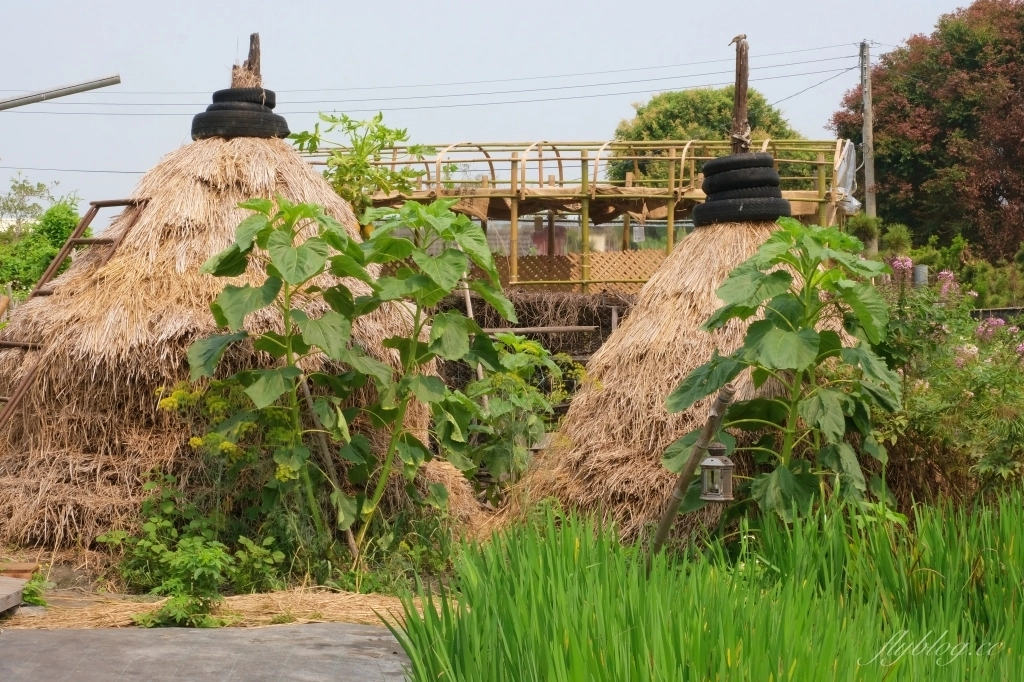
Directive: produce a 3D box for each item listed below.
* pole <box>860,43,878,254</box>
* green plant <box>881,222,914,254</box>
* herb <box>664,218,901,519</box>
[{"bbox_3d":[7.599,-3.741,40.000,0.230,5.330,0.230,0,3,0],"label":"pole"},{"bbox_3d":[4.713,-1.256,23.000,0.390,0.390,0.390,0,3,0],"label":"green plant"},{"bbox_3d":[1.360,0.183,9.400,1.170,1.580,1.000,0,3,0],"label":"herb"}]

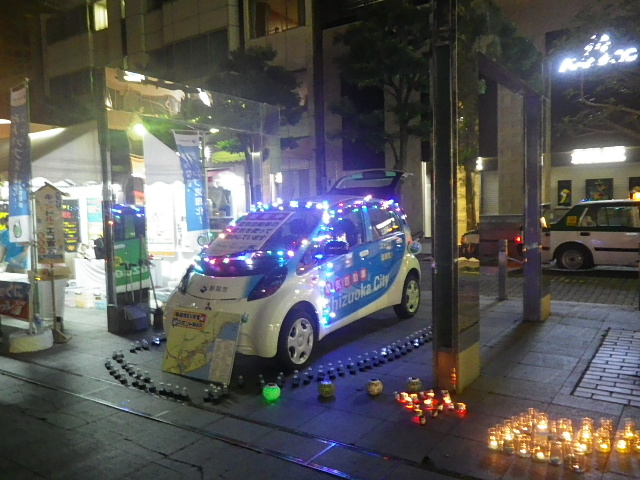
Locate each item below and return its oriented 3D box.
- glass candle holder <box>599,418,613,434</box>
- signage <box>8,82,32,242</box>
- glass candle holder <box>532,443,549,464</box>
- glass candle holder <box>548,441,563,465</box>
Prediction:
[{"bbox_3d":[1.738,1.150,3.143,0.066,0.110,0.066,-2,3,0],"label":"glass candle holder"},{"bbox_3d":[-3.570,-0.883,6.135,0.520,1.820,0.050,1,4,39],"label":"signage"},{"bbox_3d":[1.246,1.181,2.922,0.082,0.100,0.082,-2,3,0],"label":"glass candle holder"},{"bbox_3d":[1.272,1.146,2.787,0.067,0.102,0.067,-1,3,0],"label":"glass candle holder"}]

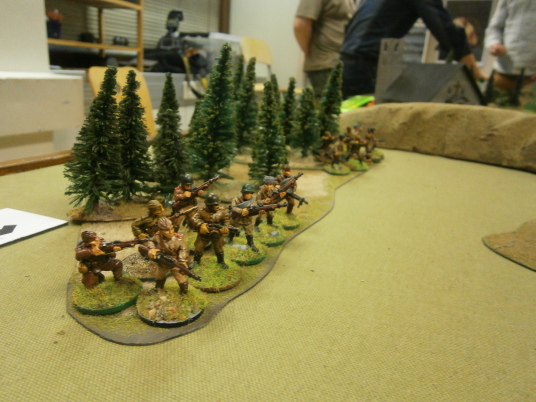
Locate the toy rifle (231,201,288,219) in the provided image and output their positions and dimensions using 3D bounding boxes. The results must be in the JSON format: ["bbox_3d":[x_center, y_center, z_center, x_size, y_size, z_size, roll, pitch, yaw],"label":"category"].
[{"bbox_3d":[-0.004,0.004,0.200,0.029,0.005,0.003,-4,20,-25],"label":"toy rifle"}]

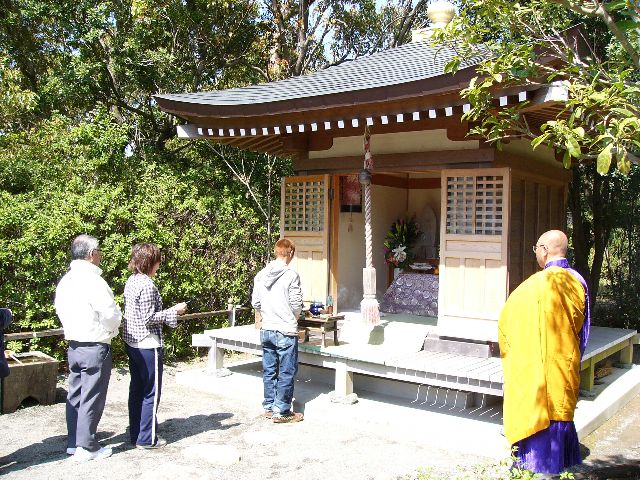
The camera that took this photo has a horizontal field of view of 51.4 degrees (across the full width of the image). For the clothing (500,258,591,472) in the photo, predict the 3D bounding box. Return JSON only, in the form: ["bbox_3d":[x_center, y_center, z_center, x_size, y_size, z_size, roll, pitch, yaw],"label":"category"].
[{"bbox_3d":[1.643,0.785,4.850,0.650,1.730,0.480,1,1,-17],"label":"clothing"}]

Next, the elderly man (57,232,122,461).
[{"bbox_3d":[-1.714,0.786,4.950,0.520,1.650,0.400,1,1,36],"label":"elderly man"}]

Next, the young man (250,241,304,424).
[{"bbox_3d":[-0.388,0.805,6.070,0.480,1.640,0.360,1,1,33],"label":"young man"}]

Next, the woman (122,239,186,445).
[{"bbox_3d":[-1.309,0.816,5.200,0.480,1.580,0.420,0,1,-43],"label":"woman"}]

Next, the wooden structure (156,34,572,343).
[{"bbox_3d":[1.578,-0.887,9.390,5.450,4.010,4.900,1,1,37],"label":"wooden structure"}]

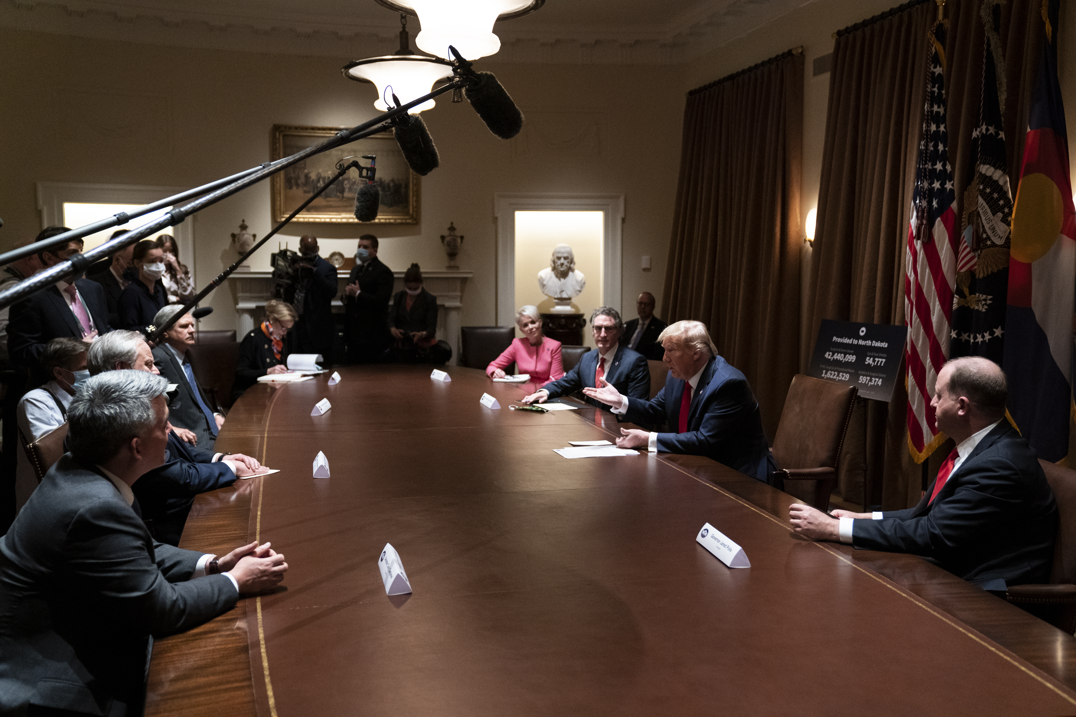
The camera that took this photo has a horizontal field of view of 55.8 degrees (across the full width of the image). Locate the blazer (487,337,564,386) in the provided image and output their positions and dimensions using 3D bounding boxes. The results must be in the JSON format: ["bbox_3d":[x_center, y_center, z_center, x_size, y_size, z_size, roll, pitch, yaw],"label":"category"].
[{"bbox_3d":[-0.066,0.129,6.950,0.500,0.560,0.400,1,6,11],"label":"blazer"}]

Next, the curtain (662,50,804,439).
[{"bbox_3d":[1.625,-0.879,8.884,0.280,3.140,2.450,-1,6,-13],"label":"curtain"}]

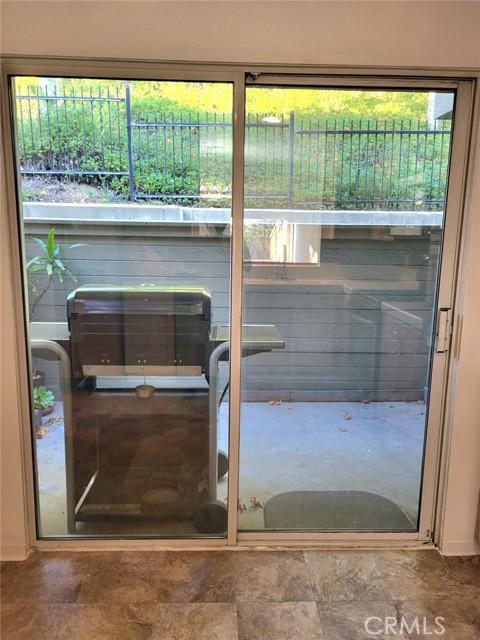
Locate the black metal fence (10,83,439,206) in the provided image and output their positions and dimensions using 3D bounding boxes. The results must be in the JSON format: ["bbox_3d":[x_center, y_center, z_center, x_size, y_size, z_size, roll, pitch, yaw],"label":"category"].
[{"bbox_3d":[-0.007,-2.261,6.371,5.840,1.490,0.080,0,9,-2],"label":"black metal fence"}]

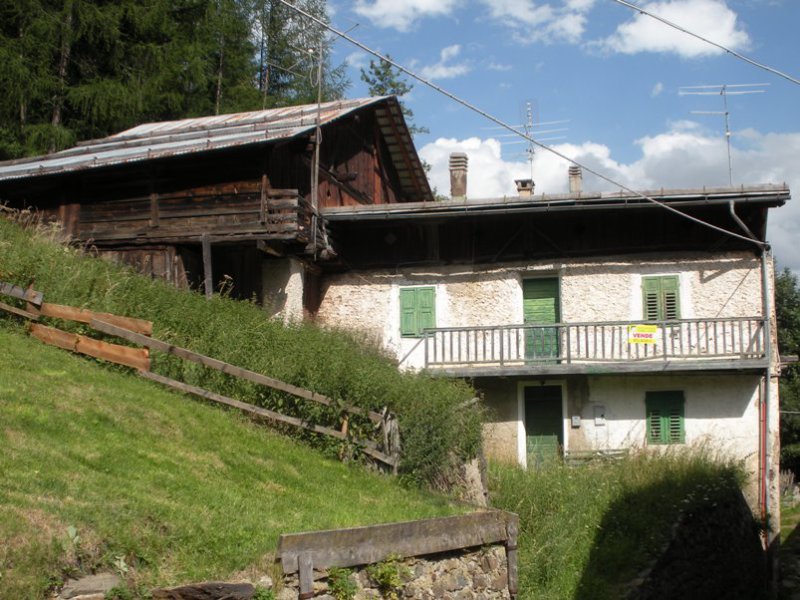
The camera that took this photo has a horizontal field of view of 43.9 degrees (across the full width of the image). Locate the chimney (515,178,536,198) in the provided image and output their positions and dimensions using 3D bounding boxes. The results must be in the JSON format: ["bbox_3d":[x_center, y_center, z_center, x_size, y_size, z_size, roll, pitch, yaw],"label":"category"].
[{"bbox_3d":[3.240,-2.797,25.797,0.451,0.591,0.451,-2,-8,12],"label":"chimney"}]

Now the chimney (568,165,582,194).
[{"bbox_3d":[4.771,-3.169,26.997,0.331,0.881,0.331,-2,-8,12],"label":"chimney"}]

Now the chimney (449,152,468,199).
[{"bbox_3d":[1.526,-3.158,25.799,0.425,1.236,0.425,-2,-8,12],"label":"chimney"}]

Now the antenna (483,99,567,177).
[{"bbox_3d":[3.426,-4.212,26.197,2.250,2.171,1.300,-3,-8,16],"label":"antenna"}]

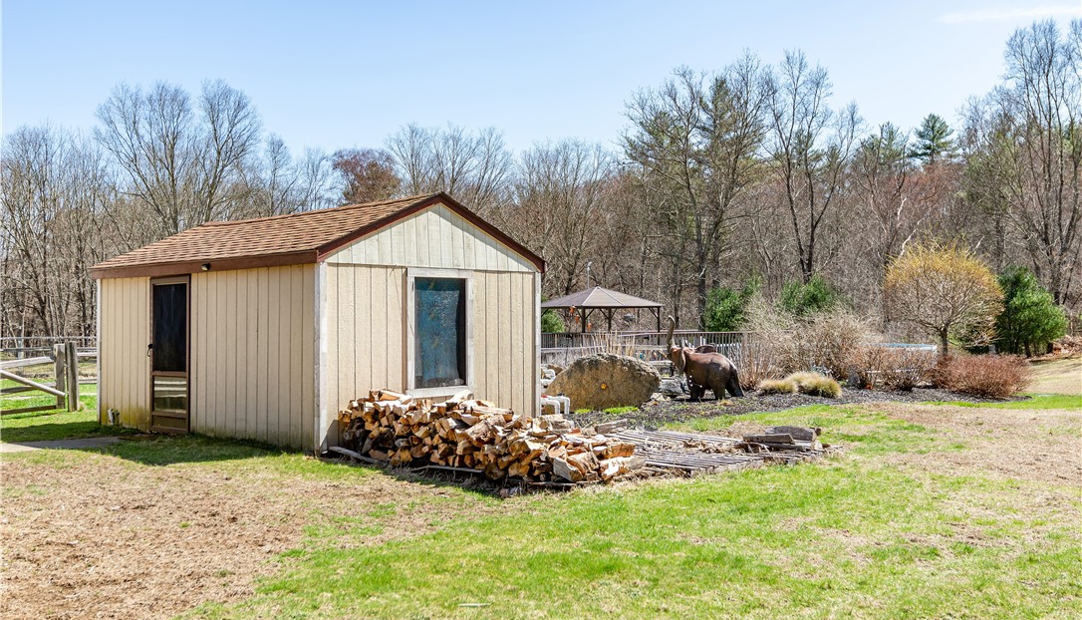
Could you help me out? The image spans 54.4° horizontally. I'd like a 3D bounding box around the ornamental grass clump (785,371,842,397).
[{"bbox_3d":[4.550,1.220,17.500,0.950,0.420,0.850,0,0,0],"label":"ornamental grass clump"}]

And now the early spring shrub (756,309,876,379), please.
[{"bbox_3d":[5.558,0.746,21.300,2.450,1.500,2.100,0,-1,15],"label":"early spring shrub"}]

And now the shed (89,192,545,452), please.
[{"bbox_3d":[-2.963,0.104,13.345,5.166,2.759,3.303,-1,-1,43],"label":"shed"}]

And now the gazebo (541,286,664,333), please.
[{"bbox_3d":[2.015,0.513,37.000,3.400,2.709,3.400,0,-1,-28],"label":"gazebo"}]

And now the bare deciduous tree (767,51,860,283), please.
[{"bbox_3d":[14.507,-6.070,56.000,4.900,15.737,4.700,0,-1,15],"label":"bare deciduous tree"}]

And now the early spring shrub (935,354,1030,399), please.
[{"bbox_3d":[7.477,1.068,17.800,1.600,0.760,1.350,-1,-1,23],"label":"early spring shrub"}]

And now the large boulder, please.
[{"bbox_3d":[0.888,1.036,15.750,1.760,0.880,0.950,0,-1,3],"label":"large boulder"}]

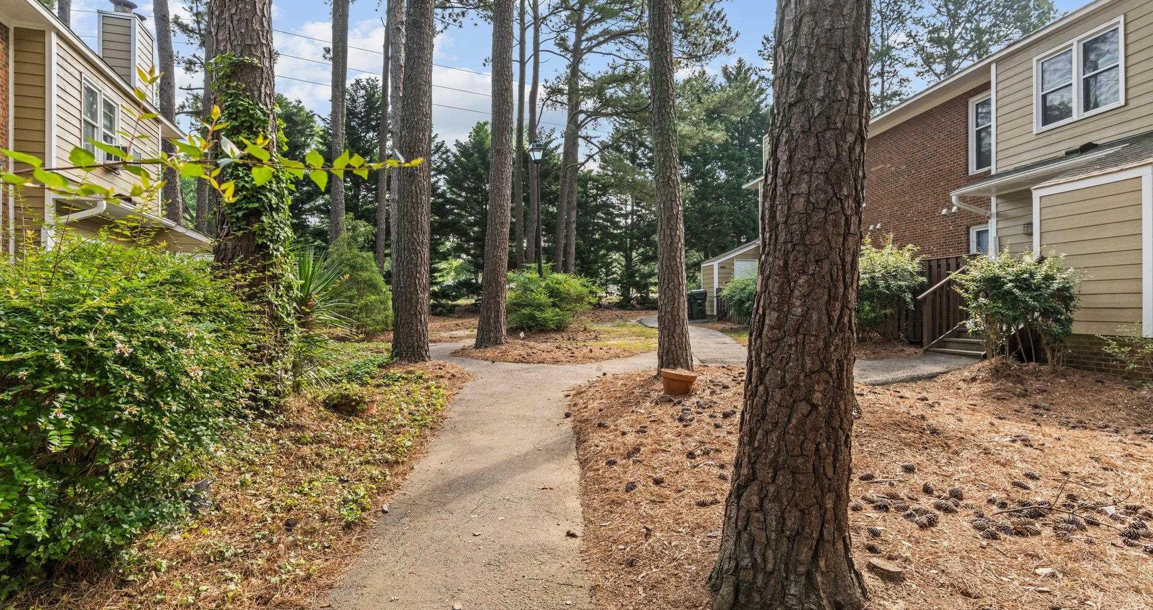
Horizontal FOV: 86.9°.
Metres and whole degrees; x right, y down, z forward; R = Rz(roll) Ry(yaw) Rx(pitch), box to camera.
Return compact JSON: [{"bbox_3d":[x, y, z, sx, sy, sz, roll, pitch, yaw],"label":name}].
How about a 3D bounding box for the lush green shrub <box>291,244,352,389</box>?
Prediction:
[{"bbox_3d":[-3.470,0.136,7.800,1.200,1.821,1.200,0,0,0],"label":"lush green shrub"}]

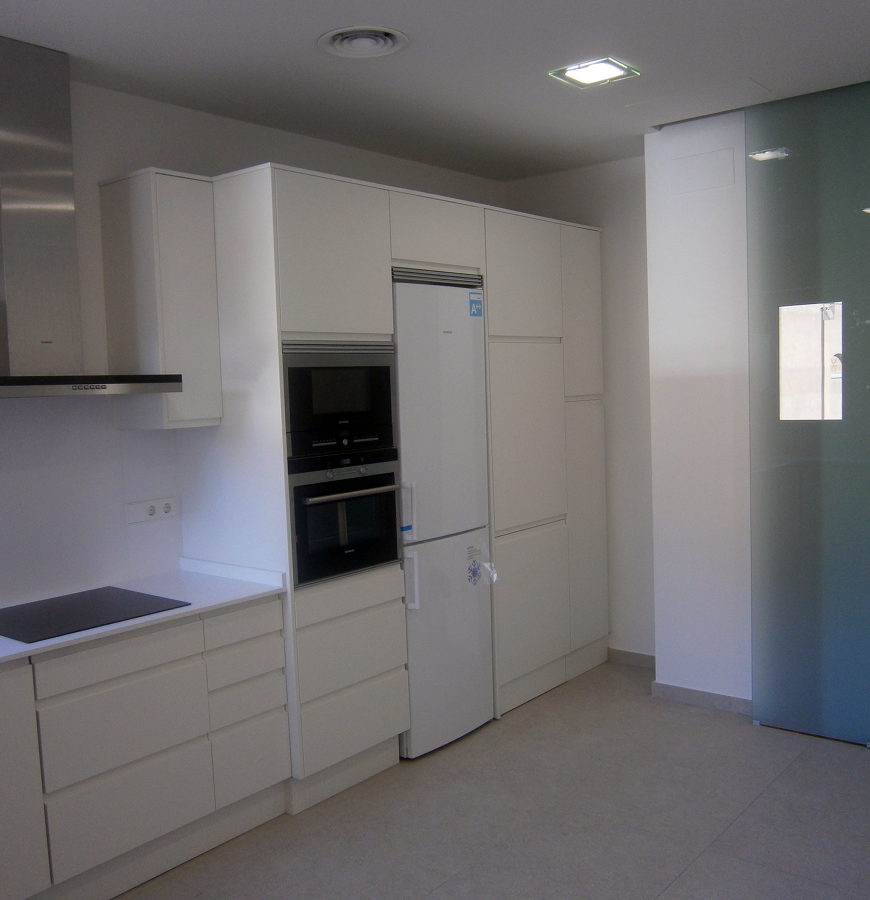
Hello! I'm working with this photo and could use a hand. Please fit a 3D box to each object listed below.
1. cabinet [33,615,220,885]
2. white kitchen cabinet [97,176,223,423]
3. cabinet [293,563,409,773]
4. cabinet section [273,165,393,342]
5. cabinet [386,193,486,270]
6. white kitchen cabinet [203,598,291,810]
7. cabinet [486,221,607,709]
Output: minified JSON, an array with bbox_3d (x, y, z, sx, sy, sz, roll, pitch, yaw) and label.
[{"bbox_3d":[-1.210,0.947,3.126,0.610,0.684,0.593,2,6,41],"label":"cabinet"},{"bbox_3d":[-1.056,-0.562,3.504,0.349,0.945,0.268,2,6,41],"label":"white kitchen cabinet"},{"bbox_3d":[-0.566,0.846,3.821,0.650,0.735,0.603,2,6,41],"label":"cabinet"},{"bbox_3d":[-0.598,-0.751,3.688,0.600,0.602,0.596,1,5,40],"label":"cabinet section"},{"bbox_3d":[-0.225,-0.940,4.151,0.650,0.311,0.627,2,6,41],"label":"cabinet"},{"bbox_3d":[-0.904,0.910,3.478,0.610,0.684,0.343,2,6,41],"label":"white kitchen cabinet"},{"bbox_3d":[0.365,0.040,4.870,0.650,2.426,1.068,2,6,41],"label":"cabinet"}]

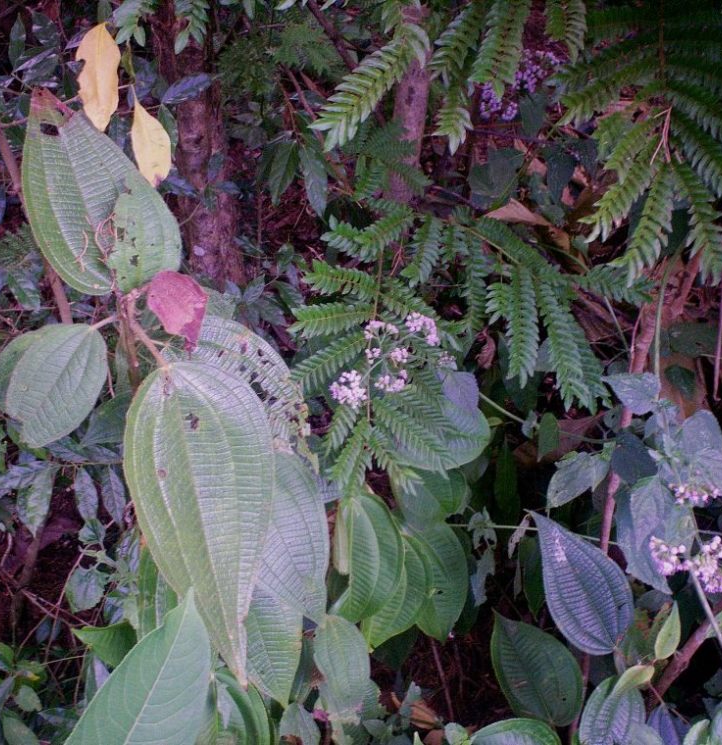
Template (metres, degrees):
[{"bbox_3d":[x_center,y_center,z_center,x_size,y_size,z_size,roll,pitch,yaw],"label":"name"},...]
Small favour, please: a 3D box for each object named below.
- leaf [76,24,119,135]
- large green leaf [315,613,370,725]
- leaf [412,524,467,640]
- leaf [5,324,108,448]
[{"bbox_3d":[-0.242,-0.270,0.950,0.039,0.098,0.025,2,6,-6],"label":"leaf"},{"bbox_3d":[-0.017,0.274,0.950,0.051,0.104,0.030,-1,6,0],"label":"large green leaf"},{"bbox_3d":[0.075,0.207,1.020,0.063,0.025,0.117,-1,73,-16],"label":"leaf"},{"bbox_3d":[-0.250,0.011,0.850,0.078,0.107,0.035,27,6,0],"label":"leaf"}]

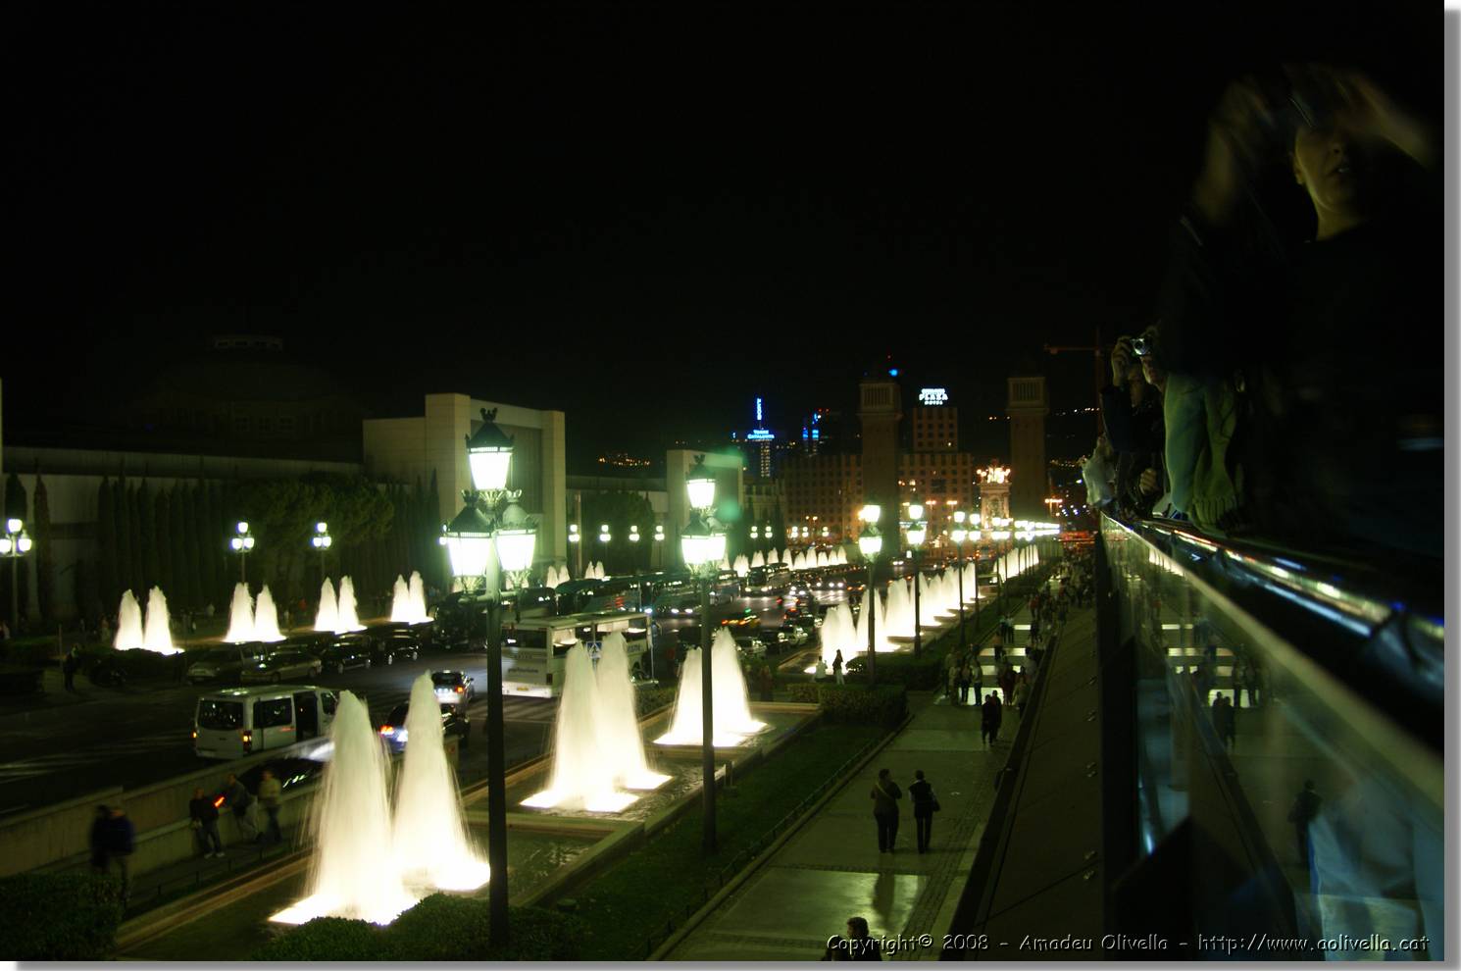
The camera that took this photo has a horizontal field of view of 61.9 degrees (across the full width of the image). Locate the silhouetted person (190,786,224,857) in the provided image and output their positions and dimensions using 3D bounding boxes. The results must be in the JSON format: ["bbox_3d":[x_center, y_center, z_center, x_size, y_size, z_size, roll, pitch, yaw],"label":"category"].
[{"bbox_3d":[-11.083,7.124,25.800,0.450,1.520,0.520,-1,-1,30],"label":"silhouetted person"}]

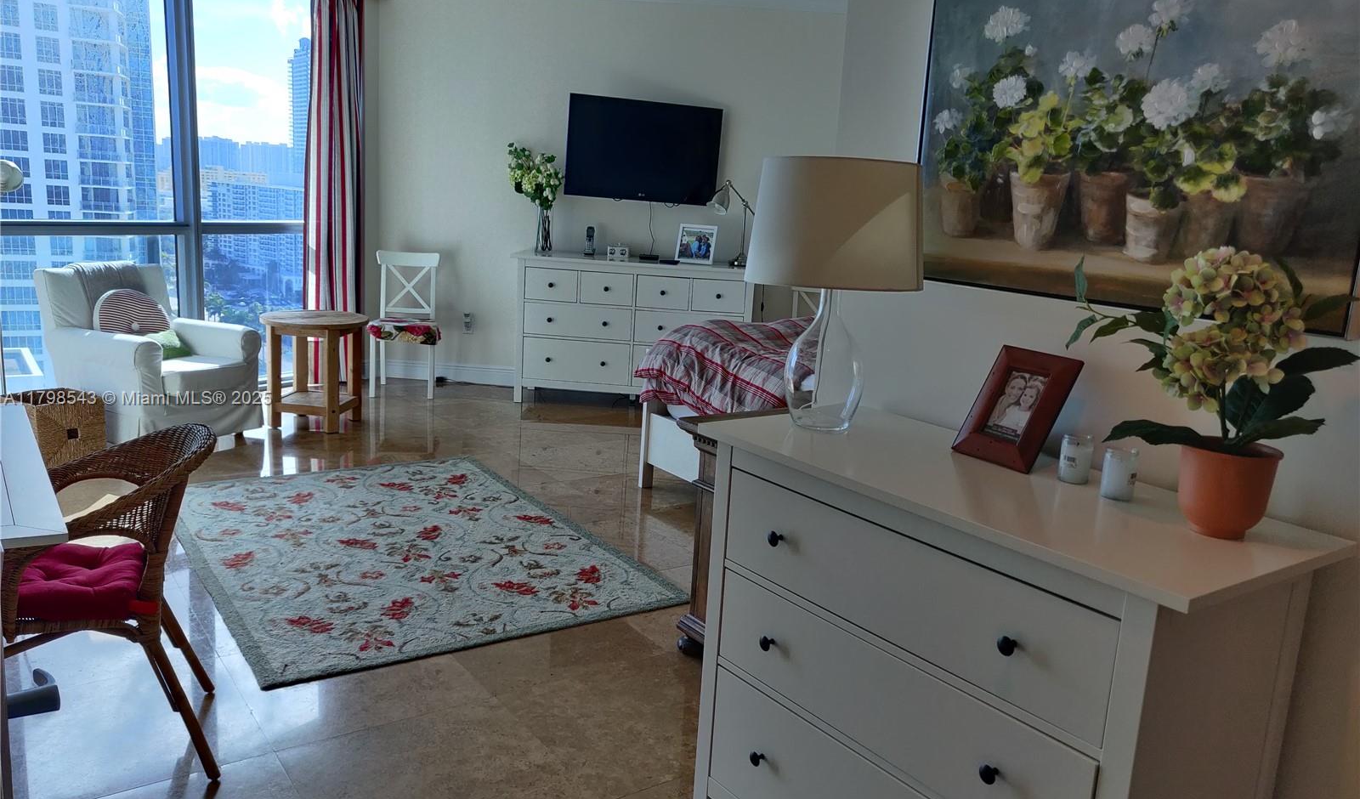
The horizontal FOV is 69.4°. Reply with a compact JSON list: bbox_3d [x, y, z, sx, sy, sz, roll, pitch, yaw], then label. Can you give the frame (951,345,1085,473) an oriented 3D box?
[{"bbox_3d":[0.660,0.022,1.915,0.041,0.241,0.197,29,-4,-31],"label":"frame"}]

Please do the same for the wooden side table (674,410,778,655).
[{"bbox_3d":[0.377,0.453,3.002,0.641,0.742,0.520,-5,14,-35],"label":"wooden side table"}]

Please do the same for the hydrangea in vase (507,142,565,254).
[{"bbox_3d":[-0.960,-1.341,6.575,0.375,0.751,0.320,4,11,6],"label":"hydrangea in vase"}]

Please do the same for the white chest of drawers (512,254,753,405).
[{"bbox_3d":[-0.287,-0.442,6.660,1.641,0.974,0.497,4,11,6],"label":"white chest of drawers"}]

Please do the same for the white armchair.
[{"bbox_3d":[-2.699,-0.204,5.009,0.820,0.880,0.760,9,12,26],"label":"white armchair"}]

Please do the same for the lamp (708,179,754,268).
[{"bbox_3d":[0.342,-1.165,6.501,0.340,0.578,0.180,4,11,6],"label":"lamp"}]

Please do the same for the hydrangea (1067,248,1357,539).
[{"bbox_3d":[0.806,-0.007,1.484,0.410,0.436,0.348,10,13,29],"label":"hydrangea"}]

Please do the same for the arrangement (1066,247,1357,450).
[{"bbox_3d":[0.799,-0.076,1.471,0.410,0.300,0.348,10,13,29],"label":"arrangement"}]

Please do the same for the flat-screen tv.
[{"bbox_3d":[-0.250,-1.673,6.608,1.049,0.642,0.080,0,14,-16],"label":"flat-screen tv"}]

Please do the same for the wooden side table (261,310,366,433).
[{"bbox_3d":[-2.104,-0.164,5.667,0.560,0.628,0.560,3,11,-3],"label":"wooden side table"}]

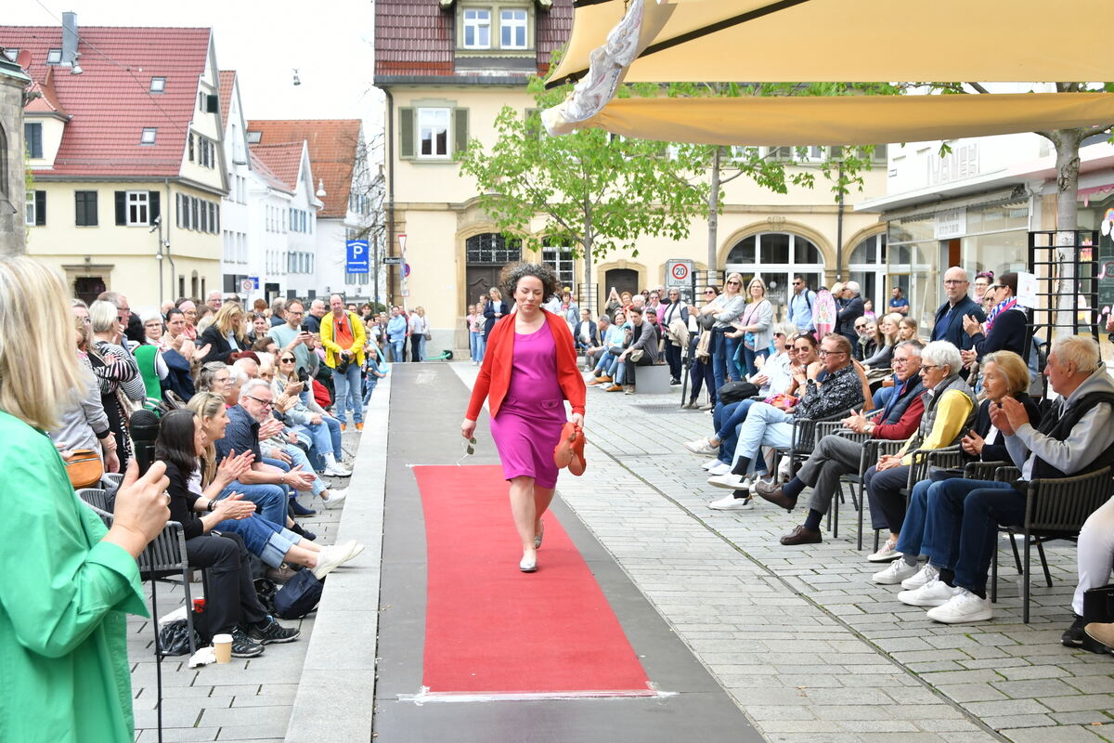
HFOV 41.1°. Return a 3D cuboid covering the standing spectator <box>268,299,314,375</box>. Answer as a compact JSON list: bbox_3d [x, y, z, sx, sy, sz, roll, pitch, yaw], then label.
[{"bbox_3d":[-2.417,0.220,13.500,0.550,1.730,0.520,3,4,44],"label":"standing spectator"}]

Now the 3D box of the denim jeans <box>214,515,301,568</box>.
[{"bbox_3d":[-1.656,0.856,7.850,0.680,0.400,0.420,0,3,6],"label":"denim jeans"}]

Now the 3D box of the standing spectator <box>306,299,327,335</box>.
[{"bbox_3d":[-3.137,-0.110,19.258,0.360,1.680,0.520,2,3,34],"label":"standing spectator"}]

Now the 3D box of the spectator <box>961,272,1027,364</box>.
[{"bbox_3d":[3.292,0.101,11.100,0.520,1.680,0.500,1,3,13],"label":"spectator"}]

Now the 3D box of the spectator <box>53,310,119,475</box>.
[{"bbox_3d":[-2.868,0.437,8.909,0.380,1.630,0.500,0,3,-15],"label":"spectator"}]

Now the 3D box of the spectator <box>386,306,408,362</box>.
[{"bbox_3d":[-4.151,-0.768,38.500,0.520,1.760,0.380,-1,3,-12],"label":"spectator"}]

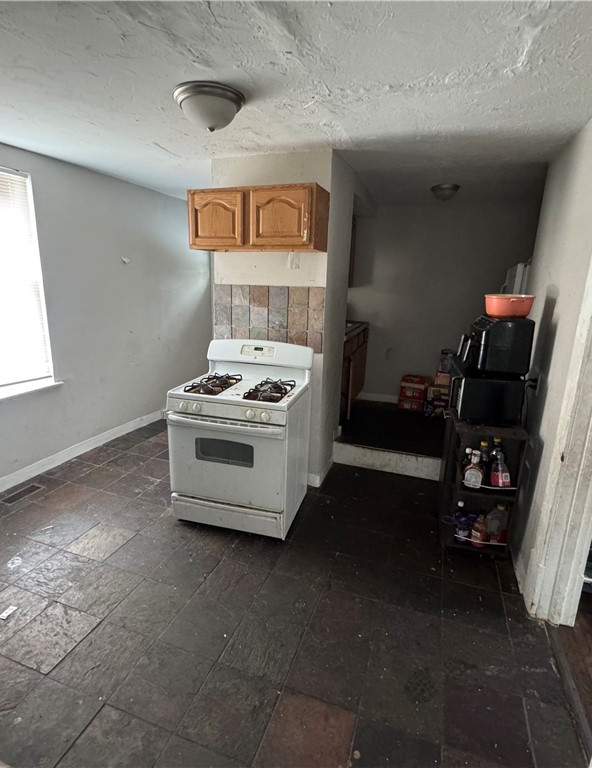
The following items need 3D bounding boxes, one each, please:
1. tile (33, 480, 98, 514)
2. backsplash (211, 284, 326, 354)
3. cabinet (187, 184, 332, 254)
[{"bbox_3d":[-1.680,0.834,3.037,0.302,0.010,0.302,7,16,18],"label":"tile"},{"bbox_3d":[-0.216,-0.497,3.130,0.890,0.465,0.012,7,15,18],"label":"backsplash"},{"bbox_3d":[-0.256,-1.103,2.819,0.905,0.385,0.325,7,15,18],"label":"cabinet"}]

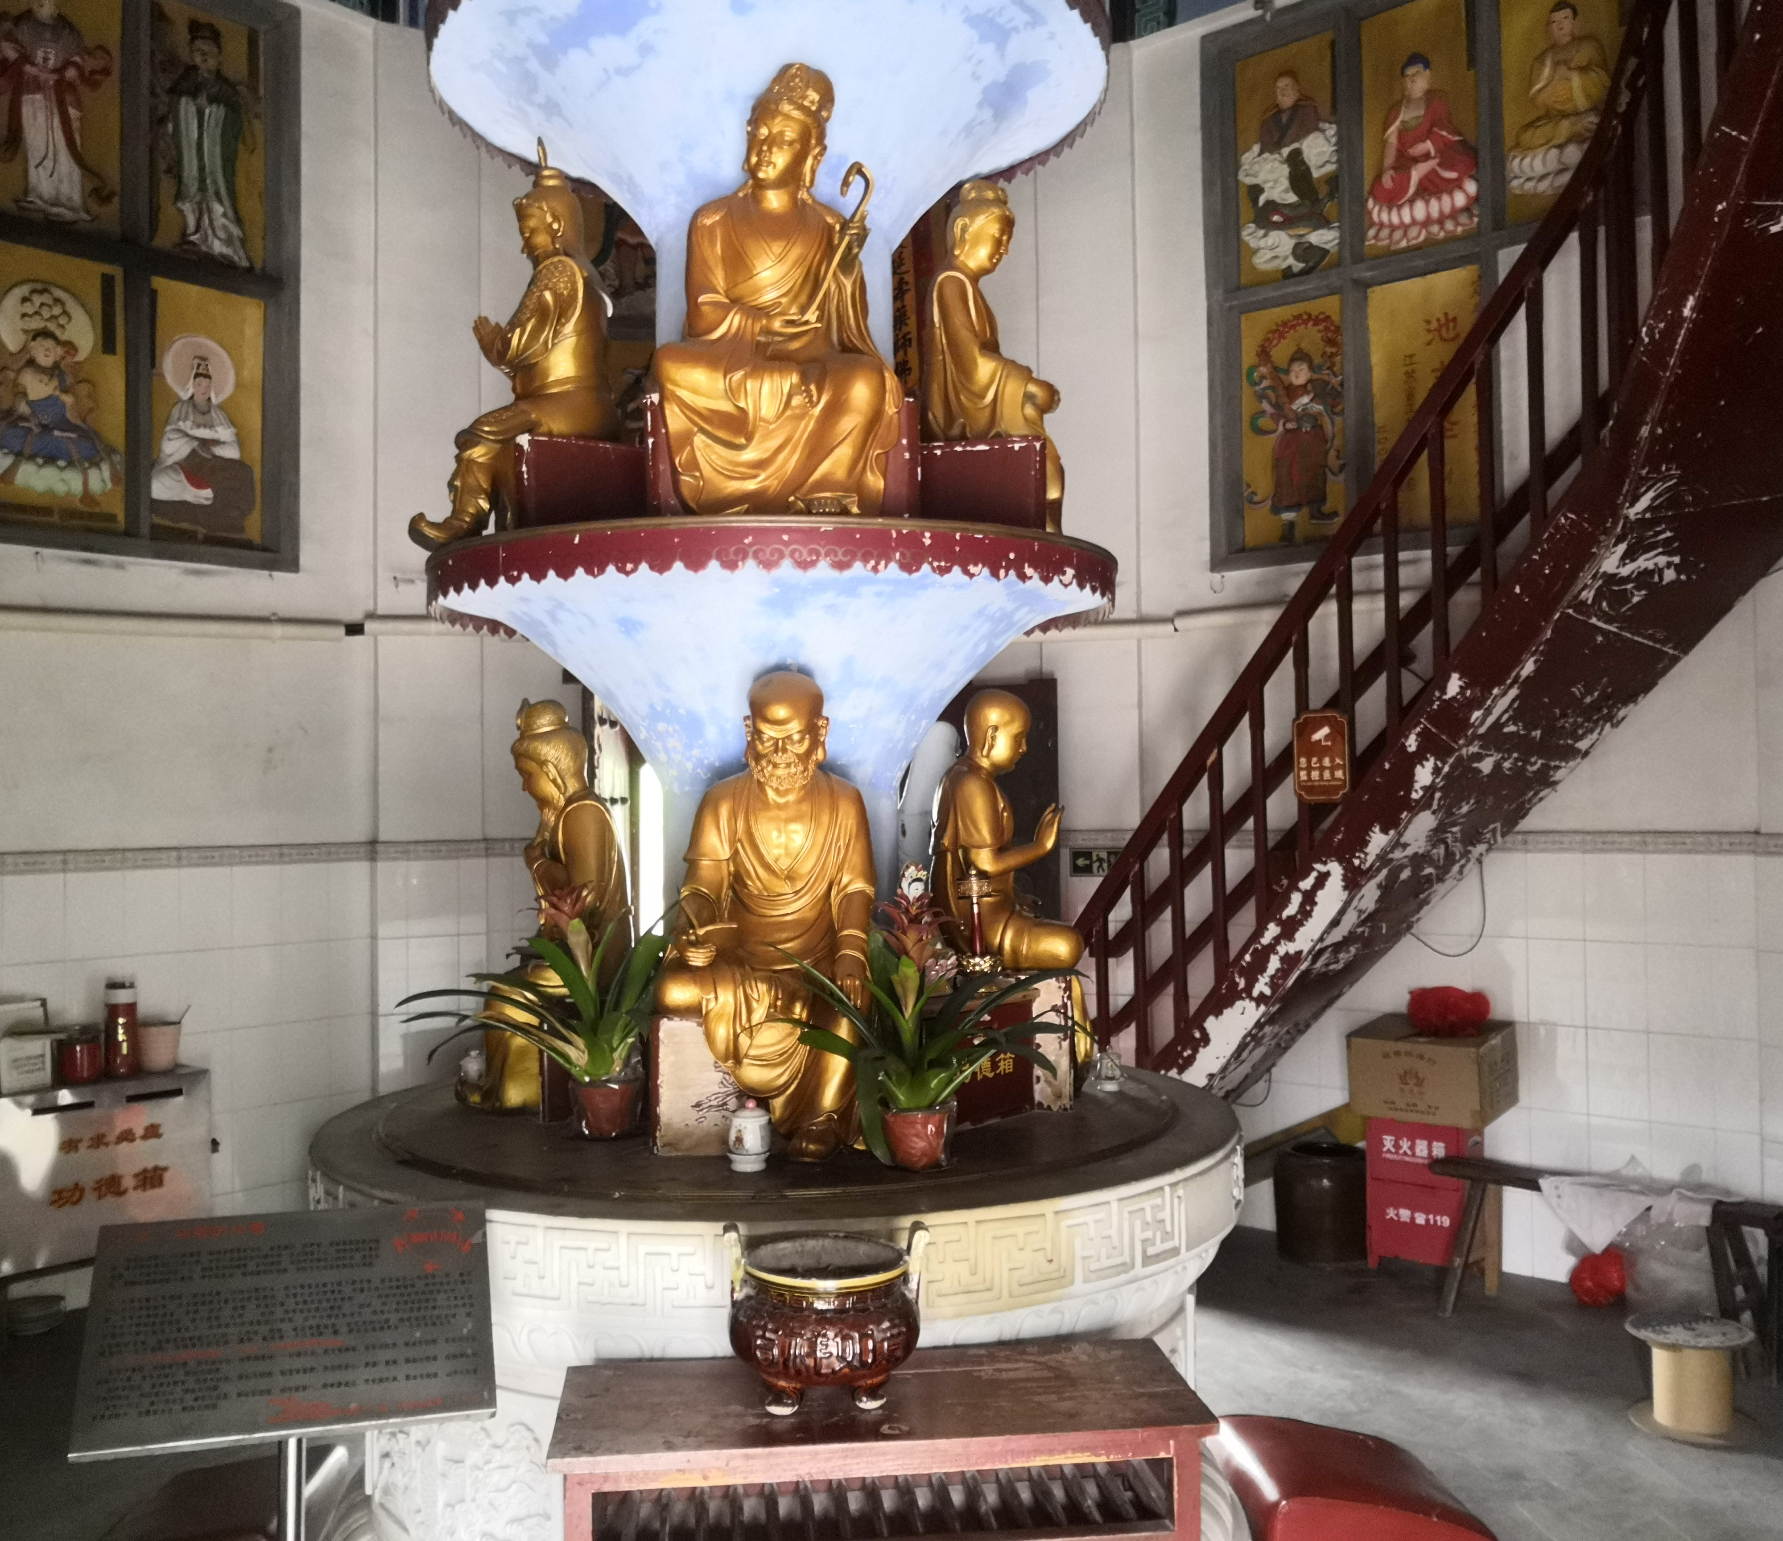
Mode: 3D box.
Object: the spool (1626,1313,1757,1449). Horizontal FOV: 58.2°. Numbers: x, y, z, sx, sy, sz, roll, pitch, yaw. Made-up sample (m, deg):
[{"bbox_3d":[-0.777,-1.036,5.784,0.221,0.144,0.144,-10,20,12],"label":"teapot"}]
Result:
[{"bbox_3d":[2.160,1.641,4.331,0.314,0.244,0.314,-2,-2,40],"label":"spool"}]

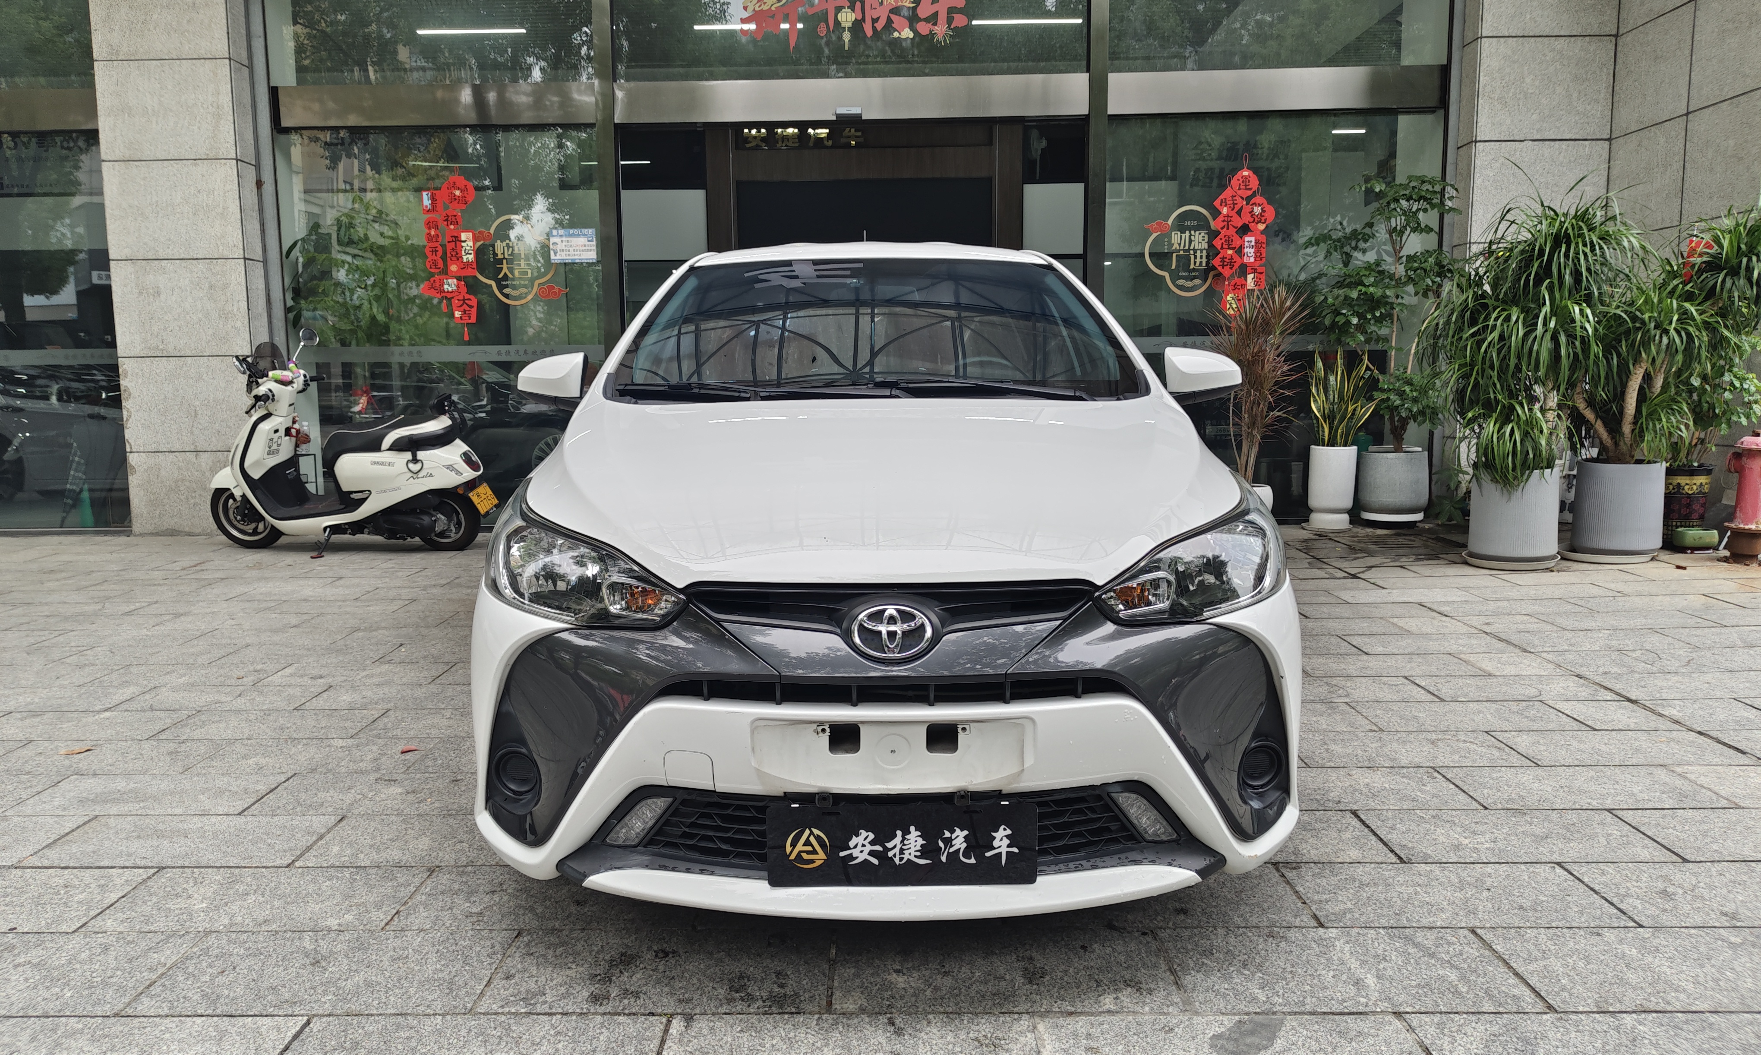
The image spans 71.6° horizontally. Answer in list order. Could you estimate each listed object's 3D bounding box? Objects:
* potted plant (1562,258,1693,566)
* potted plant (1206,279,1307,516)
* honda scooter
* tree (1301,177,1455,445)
[{"bbox_3d":[4.096,-0.657,6.677,0.800,1.610,0.780,0,8,0],"label":"potted plant"},{"bbox_3d":[2.325,-0.730,7.503,0.630,1.550,0.600,0,8,0],"label":"potted plant"},{"bbox_3d":[-3.103,-0.500,7.126,1.780,1.260,0.740,1,8,7],"label":"honda scooter"},{"bbox_3d":[3.081,-1.322,7.512,0.970,1.720,0.850,0,8,0],"label":"tree"}]

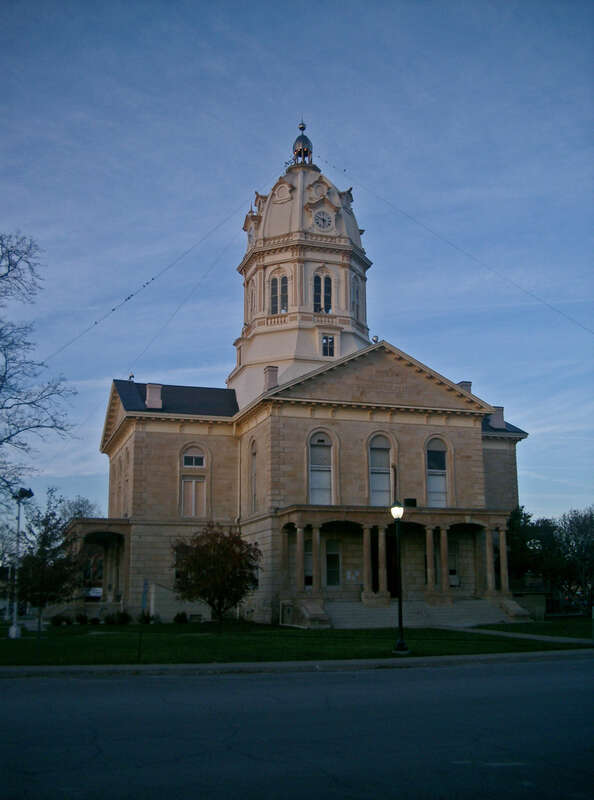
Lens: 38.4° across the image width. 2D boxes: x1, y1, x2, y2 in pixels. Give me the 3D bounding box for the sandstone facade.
[{"bbox_3d":[0.623,-3.307,62.043,31.200,36.775,31.200,4,-13,-18],"label":"sandstone facade"}]

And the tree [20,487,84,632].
[{"bbox_3d":[-10.393,6.791,36.050,2.800,6.067,2.800,4,-13,-18],"label":"tree"}]

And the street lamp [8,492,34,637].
[{"bbox_3d":[-10.573,6.170,32.486,0.750,5.676,0.750,9,-16,-37],"label":"street lamp"}]

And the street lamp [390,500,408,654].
[{"bbox_3d":[2.920,5.038,24.520,0.450,4.284,0.450,0,-12,0],"label":"street lamp"}]

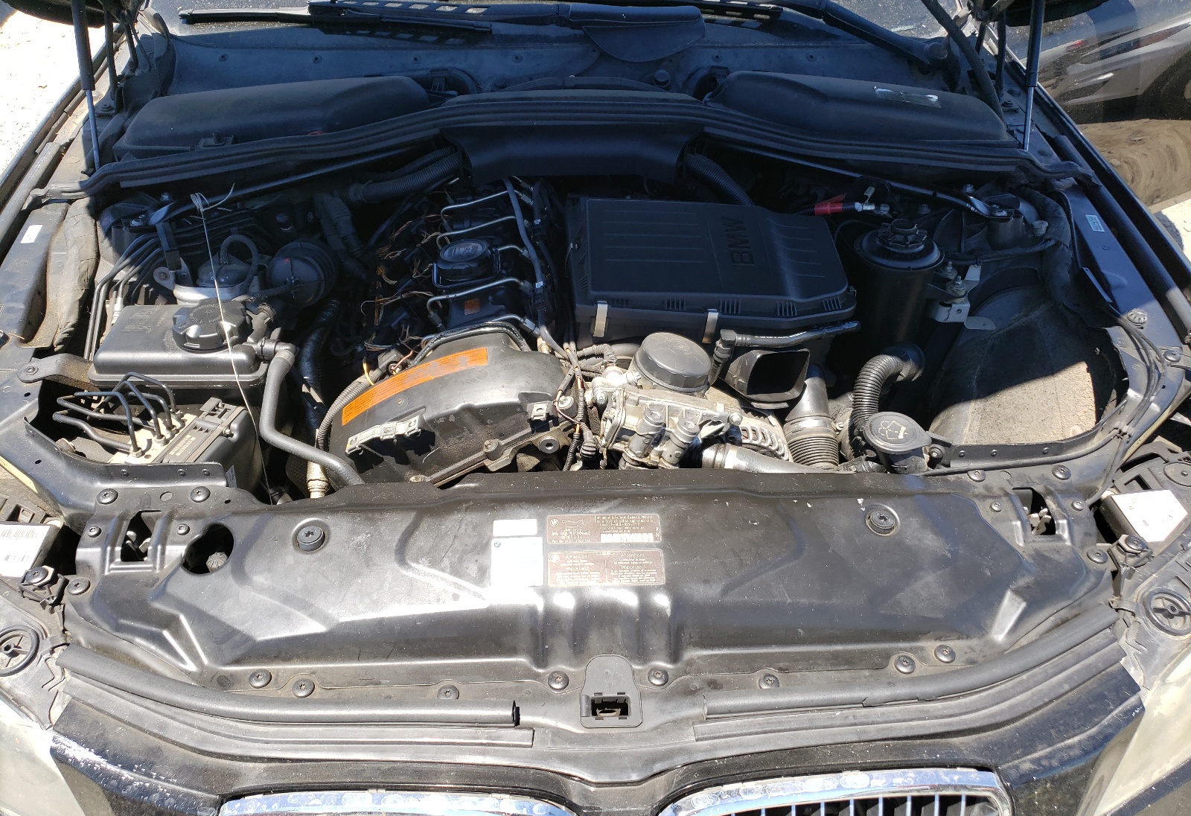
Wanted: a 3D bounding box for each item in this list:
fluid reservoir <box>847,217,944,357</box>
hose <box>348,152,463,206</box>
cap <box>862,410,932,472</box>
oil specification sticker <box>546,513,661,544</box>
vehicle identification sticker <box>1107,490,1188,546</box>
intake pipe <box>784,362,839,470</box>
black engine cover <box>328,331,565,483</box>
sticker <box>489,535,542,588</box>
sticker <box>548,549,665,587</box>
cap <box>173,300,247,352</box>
[{"bbox_3d":[0.388,-0.174,1.159,0.113,0.185,0.113,-1,40,-2],"label":"fluid reservoir"},{"bbox_3d":[-0.276,-0.340,1.307,0.175,0.080,0.050,-1,40,-2],"label":"hose"},{"bbox_3d":[0.342,0.040,1.015,0.074,0.040,0.066,-1,40,-3],"label":"cap"},{"bbox_3d":[0.008,0.112,0.831,0.105,0.001,0.032,-1,45,-2],"label":"oil specification sticker"},{"bbox_3d":[0.616,0.120,0.986,0.071,0.002,0.069,-4,40,-6],"label":"vehicle identification sticker"},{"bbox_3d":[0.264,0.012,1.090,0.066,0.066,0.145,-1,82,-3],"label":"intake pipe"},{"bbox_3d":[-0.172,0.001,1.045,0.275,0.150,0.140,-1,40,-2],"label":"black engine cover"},{"bbox_3d":[-0.071,0.138,0.805,0.047,0.001,0.055,-1,45,-2],"label":"sticker"},{"bbox_3d":[0.011,0.164,0.915,0.119,0.002,0.044,-1,52,-3],"label":"sticker"},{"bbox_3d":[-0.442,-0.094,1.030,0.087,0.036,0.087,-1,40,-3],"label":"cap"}]

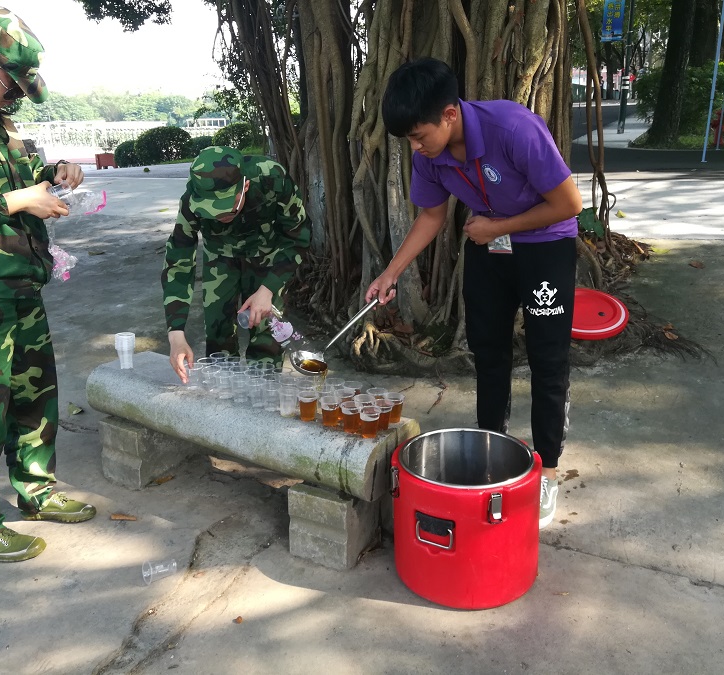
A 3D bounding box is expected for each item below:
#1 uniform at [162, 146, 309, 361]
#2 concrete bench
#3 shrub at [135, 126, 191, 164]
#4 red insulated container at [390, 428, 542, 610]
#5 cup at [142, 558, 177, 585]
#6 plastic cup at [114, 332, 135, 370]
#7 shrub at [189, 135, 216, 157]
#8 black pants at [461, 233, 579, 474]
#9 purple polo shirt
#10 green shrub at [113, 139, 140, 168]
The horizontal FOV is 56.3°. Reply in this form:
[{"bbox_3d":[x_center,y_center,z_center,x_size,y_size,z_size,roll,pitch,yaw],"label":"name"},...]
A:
[{"bbox_3d":[-0.459,-0.150,2.684,0.549,1.176,0.539,3,18,11],"label":"uniform"},{"bbox_3d":[-0.462,0.392,2.493,1.352,0.392,0.372,10,20,32],"label":"concrete bench"},{"bbox_3d":[-5.579,-5.396,19.000,1.600,1.050,1.400,-1,17,0],"label":"shrub"},{"bbox_3d":[0.311,0.520,2.038,0.441,0.392,0.441,-1,17,0],"label":"red insulated container"},{"bbox_3d":[-0.608,0.705,2.051,0.085,0.076,0.076,-3,16,-28],"label":"cup"},{"bbox_3d":[-0.953,0.054,2.706,0.077,0.144,0.077,-1,17,0],"label":"plastic cup"},{"bbox_3d":[-4.898,-5.792,20.500,1.250,0.900,1.200,-1,17,0],"label":"shrub"},{"bbox_3d":[0.522,0.080,2.283,0.363,0.902,0.284,8,19,26],"label":"black pants"},{"bbox_3d":[0.399,-0.475,1.997,0.461,0.441,0.402,9,20,29],"label":"purple polo shirt"},{"bbox_3d":[-6.418,-5.035,18.500,1.000,0.850,1.000,-1,17,0],"label":"green shrub"}]

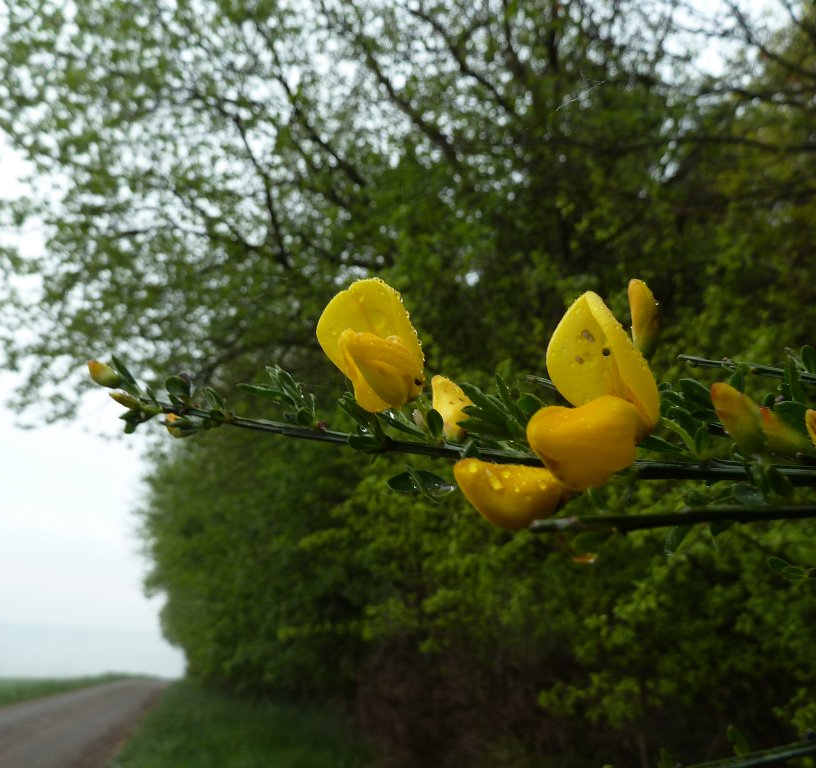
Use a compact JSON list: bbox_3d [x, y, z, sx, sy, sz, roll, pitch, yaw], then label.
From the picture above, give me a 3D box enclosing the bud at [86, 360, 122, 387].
[{"bbox_3d":[-0.066,-0.002,0.160,0.009,0.005,0.005,37,-14,5],"label":"bud"}]

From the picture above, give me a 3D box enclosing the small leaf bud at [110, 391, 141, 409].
[{"bbox_3d":[-0.061,0.003,0.159,0.008,0.002,0.003,21,-9,6],"label":"small leaf bud"}]

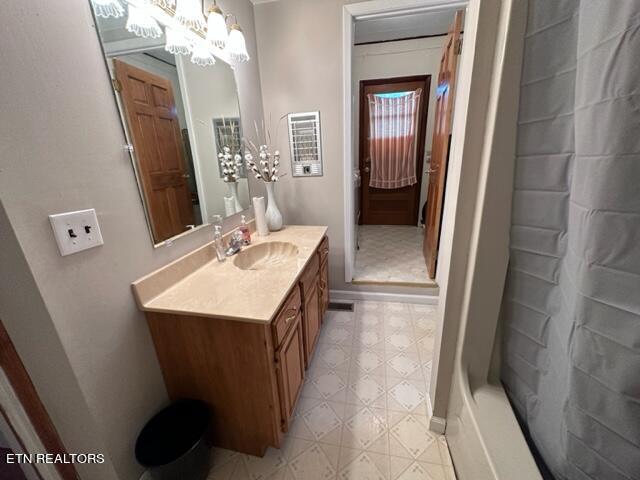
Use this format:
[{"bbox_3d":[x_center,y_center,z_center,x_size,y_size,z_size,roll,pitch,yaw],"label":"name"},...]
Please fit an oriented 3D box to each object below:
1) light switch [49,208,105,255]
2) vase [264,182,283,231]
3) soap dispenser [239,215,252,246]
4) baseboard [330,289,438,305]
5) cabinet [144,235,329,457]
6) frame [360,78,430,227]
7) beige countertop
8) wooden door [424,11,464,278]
[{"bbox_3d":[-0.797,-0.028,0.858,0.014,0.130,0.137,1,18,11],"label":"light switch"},{"bbox_3d":[-0.405,-0.272,2.158,0.155,0.396,0.155,1,18,11],"label":"vase"},{"bbox_3d":[-0.521,-0.071,1.835,0.055,0.212,0.070,13,23,40],"label":"soap dispenser"},{"bbox_3d":[0.570,0.540,2.350,0.997,0.105,0.016,1,18,11],"label":"baseboard"},{"bbox_3d":[-0.332,0.450,1.781,0.568,0.720,1.364,1,18,11],"label":"cabinet"},{"bbox_3d":[1.085,-1.244,3.932,0.945,2.091,0.060,1,18,11],"label":"frame"},{"bbox_3d":[-0.351,0.049,1.649,0.589,0.146,1.376,1,18,11],"label":"beige countertop"},{"bbox_3d":[1.085,-0.707,2.374,0.038,2.010,0.700,3,19,16],"label":"wooden door"}]

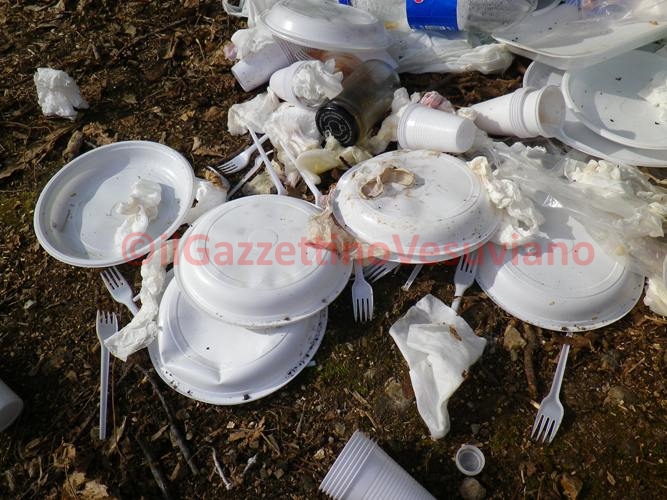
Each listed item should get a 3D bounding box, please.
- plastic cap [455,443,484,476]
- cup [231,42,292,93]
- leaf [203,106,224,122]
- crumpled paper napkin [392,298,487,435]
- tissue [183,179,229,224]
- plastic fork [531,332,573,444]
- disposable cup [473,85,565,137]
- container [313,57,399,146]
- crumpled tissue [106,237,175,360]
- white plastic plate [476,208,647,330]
[{"bbox_3d":[0.134,0.208,0.531,0.030,0.013,0.030,0,51,0],"label":"plastic cap"},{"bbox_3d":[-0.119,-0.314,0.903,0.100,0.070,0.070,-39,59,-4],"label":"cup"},{"bbox_3d":[-0.196,-0.221,0.881,0.036,0.014,0.026,0,52,0],"label":"leaf"},{"bbox_3d":[0.117,0.120,0.594,0.110,0.027,0.170,0,51,0],"label":"crumpled paper napkin"},{"bbox_3d":[-0.176,-0.070,0.743,0.062,0.042,0.062,0,52,0],"label":"tissue"},{"bbox_3d":[0.251,0.143,0.601,0.026,0.012,0.160,21,55,16],"label":"plastic fork"},{"bbox_3d":[0.258,-0.199,0.786,0.072,0.072,0.130,-37,30,-26],"label":"disposable cup"},{"bbox_3d":[0.040,-0.229,0.838,0.076,0.076,0.128,27,58,19],"label":"container"},{"bbox_3d":[-0.221,0.055,0.644,0.058,0.030,0.165,7,51,5],"label":"crumpled tissue"},{"bbox_3d":[0.276,0.000,0.670,0.218,0.030,0.218,0,53,0],"label":"white plastic plate"}]

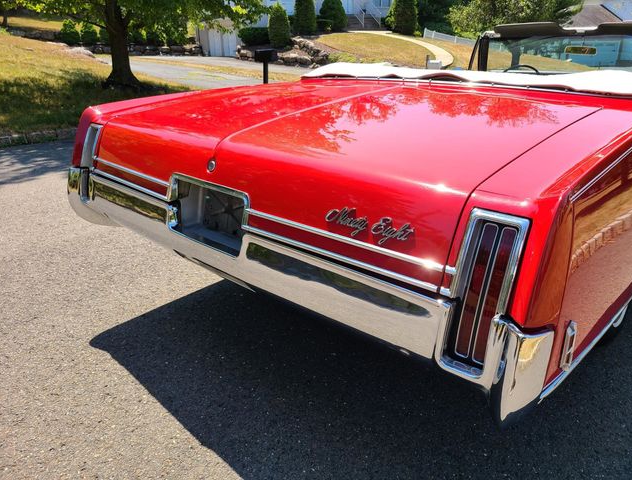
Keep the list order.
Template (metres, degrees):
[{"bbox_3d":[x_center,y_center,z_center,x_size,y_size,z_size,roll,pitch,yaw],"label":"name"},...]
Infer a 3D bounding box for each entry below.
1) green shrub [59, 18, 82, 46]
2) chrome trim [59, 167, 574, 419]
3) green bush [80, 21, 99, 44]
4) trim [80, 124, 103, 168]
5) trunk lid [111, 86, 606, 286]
[{"bbox_3d":[-12.820,-10.828,25.000,1.000,1.270,1.000,-8,22,-24],"label":"green shrub"},{"bbox_3d":[-0.281,0.021,1.615,1.970,0.280,0.300,19,27,39],"label":"chrome trim"},{"bbox_3d":[-11.780,-10.792,25.000,0.920,1.200,0.920,-8,22,-22],"label":"green bush"},{"bbox_3d":[-0.957,-0.396,2.052,0.128,0.185,0.100,19,27,39],"label":"trim"},{"bbox_3d":[0.042,-0.376,1.837,1.610,0.360,1.140,19,27,39],"label":"trunk lid"}]

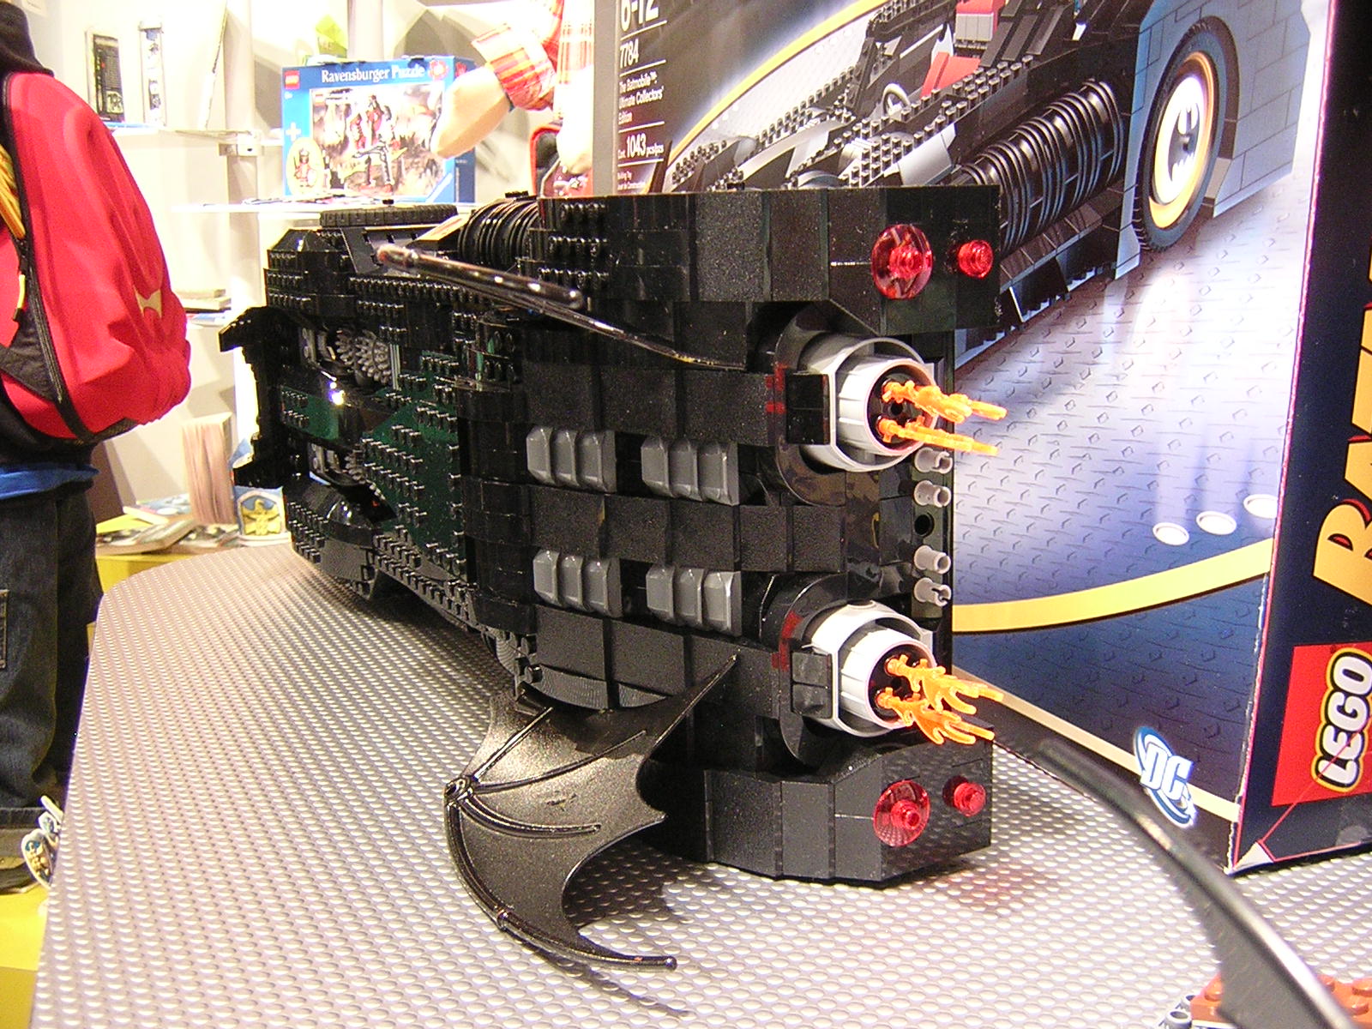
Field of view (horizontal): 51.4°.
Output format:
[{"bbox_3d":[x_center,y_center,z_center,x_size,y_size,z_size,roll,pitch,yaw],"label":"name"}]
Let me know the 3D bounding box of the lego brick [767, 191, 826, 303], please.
[{"bbox_3d":[0.025,-0.060,0.316,0.013,0.024,0.010,0,11,9],"label":"lego brick"}]

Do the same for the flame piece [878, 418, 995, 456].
[{"bbox_3d":[0.053,-0.017,0.302,0.009,0.005,0.036,-8,13,-30],"label":"flame piece"}]

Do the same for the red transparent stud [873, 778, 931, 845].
[{"bbox_3d":[0.051,0.071,0.333,0.016,0.016,0.006,-8,13,-29],"label":"red transparent stud"}]

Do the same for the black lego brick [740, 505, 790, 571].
[{"bbox_3d":[0.020,0.005,0.341,0.012,0.016,0.009,1,12,12],"label":"black lego brick"}]

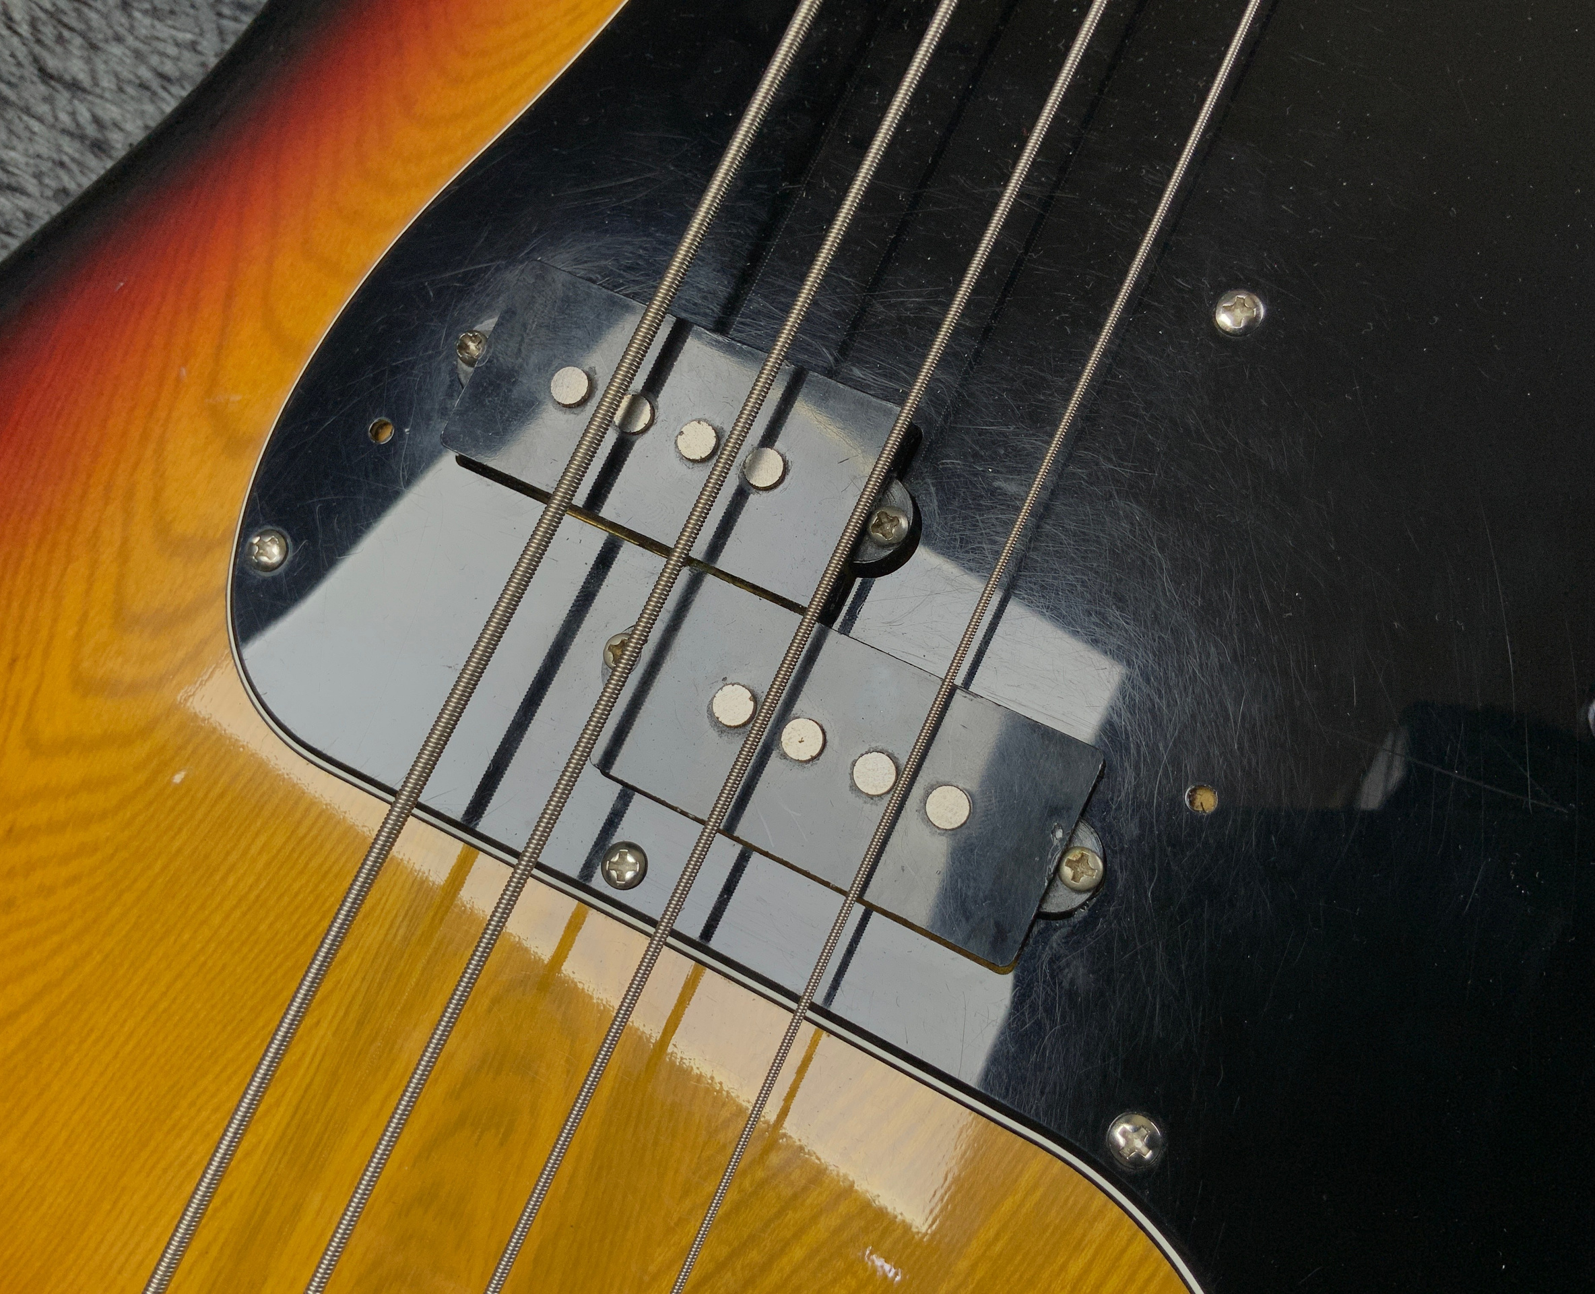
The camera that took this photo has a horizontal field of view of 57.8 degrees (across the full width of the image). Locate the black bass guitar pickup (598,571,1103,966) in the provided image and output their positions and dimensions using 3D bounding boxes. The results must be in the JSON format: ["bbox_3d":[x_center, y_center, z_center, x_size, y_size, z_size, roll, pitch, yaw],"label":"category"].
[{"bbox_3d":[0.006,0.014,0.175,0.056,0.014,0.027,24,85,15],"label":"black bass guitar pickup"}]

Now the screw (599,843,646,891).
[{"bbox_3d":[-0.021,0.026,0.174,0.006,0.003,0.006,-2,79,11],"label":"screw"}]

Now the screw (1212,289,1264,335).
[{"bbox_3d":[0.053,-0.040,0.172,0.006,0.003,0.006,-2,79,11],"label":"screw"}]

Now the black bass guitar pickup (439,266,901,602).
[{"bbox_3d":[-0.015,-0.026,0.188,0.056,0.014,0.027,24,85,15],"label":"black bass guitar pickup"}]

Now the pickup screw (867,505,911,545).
[{"bbox_3d":[0.011,-0.015,0.178,0.005,0.003,0.005,-2,79,11],"label":"pickup screw"}]

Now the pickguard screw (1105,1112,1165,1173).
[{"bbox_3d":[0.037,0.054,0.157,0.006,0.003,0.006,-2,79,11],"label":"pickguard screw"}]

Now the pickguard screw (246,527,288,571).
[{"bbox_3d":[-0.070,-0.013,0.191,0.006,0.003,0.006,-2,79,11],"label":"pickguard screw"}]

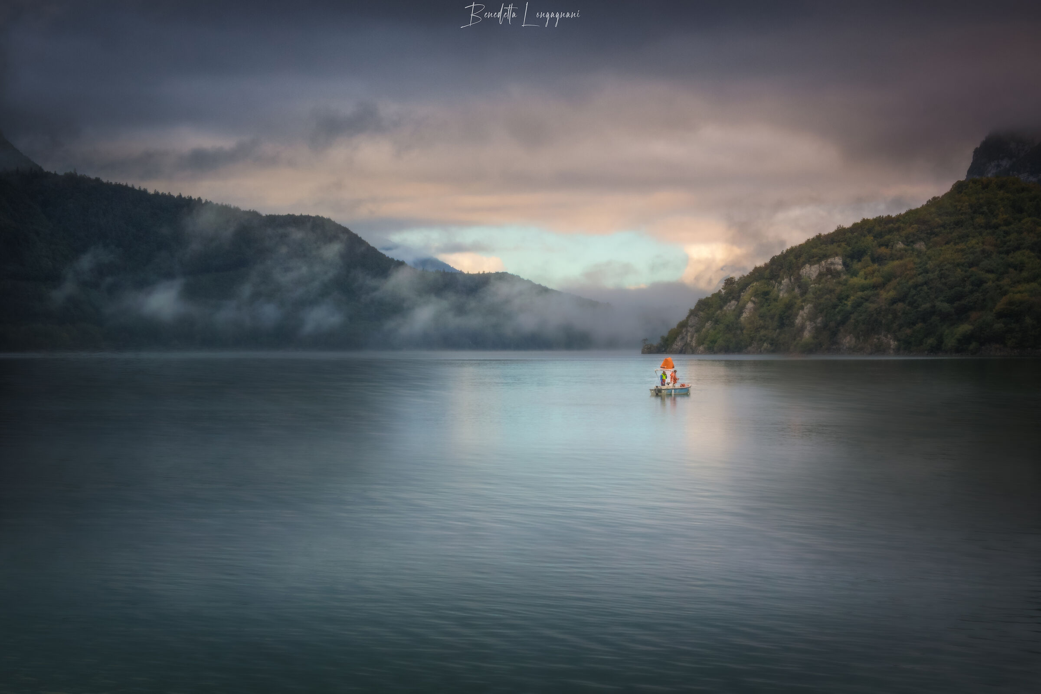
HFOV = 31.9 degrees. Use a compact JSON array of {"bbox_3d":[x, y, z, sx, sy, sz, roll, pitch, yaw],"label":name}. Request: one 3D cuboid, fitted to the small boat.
[{"bbox_3d":[11.400,2.190,135.000,1.700,2.850,4.200,0,0,42],"label":"small boat"}]

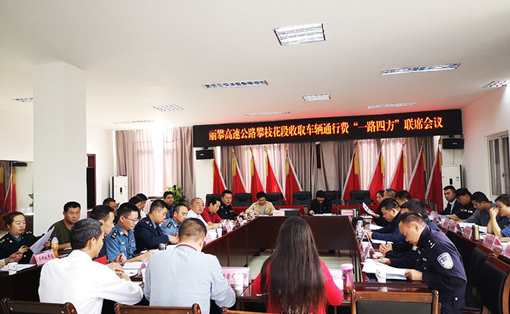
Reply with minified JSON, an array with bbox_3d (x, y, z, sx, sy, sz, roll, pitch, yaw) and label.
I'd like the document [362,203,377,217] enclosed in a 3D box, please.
[{"bbox_3d":[1.654,0.756,5.606,0.040,0.290,0.210,-46,5,12],"label":"document"}]

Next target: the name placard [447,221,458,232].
[{"bbox_3d":[2.623,0.919,5.165,0.090,0.105,0.210,-2,-3,6],"label":"name placard"}]

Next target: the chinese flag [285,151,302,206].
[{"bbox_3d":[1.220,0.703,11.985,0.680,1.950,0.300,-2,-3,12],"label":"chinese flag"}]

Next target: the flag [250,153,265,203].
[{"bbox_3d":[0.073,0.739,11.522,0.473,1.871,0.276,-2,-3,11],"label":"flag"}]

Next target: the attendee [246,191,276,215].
[{"bbox_3d":[0.142,1.326,8.142,0.580,1.230,0.700,-2,-3,12],"label":"attendee"}]

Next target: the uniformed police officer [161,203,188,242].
[{"bbox_3d":[-0.918,1.210,5.126,0.750,1.230,0.520,-3,-3,29],"label":"uniformed police officer"}]

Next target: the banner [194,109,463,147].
[{"bbox_3d":[1.881,-0.776,11.583,7.683,0.690,0.138,-2,-3,11],"label":"banner"}]

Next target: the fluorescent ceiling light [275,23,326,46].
[{"bbox_3d":[0.584,-1.581,5.074,0.620,0.070,0.620,-2,-3,12],"label":"fluorescent ceiling light"}]

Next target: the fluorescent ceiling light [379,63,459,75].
[{"bbox_3d":[2.880,-1.553,6.938,1.220,0.070,0.330,-2,-3,12],"label":"fluorescent ceiling light"}]

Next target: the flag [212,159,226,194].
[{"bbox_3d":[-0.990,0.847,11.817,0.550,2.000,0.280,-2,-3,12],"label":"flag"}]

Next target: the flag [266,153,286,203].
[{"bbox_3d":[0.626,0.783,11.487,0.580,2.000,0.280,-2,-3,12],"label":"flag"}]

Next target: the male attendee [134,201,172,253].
[{"bbox_3d":[-1.094,1.150,4.572,0.670,1.290,0.512,-2,-3,11],"label":"male attendee"}]

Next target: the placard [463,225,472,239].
[{"bbox_3d":[2.551,0.904,4.749,0.089,0.108,0.217,-2,-3,11],"label":"placard"}]

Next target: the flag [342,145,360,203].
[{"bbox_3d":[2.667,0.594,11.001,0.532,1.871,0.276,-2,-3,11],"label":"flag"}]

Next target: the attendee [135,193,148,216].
[{"bbox_3d":[-1.885,1.298,7.027,0.720,1.300,0.500,-3,-3,29],"label":"attendee"}]

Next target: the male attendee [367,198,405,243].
[{"bbox_3d":[1.760,1.121,4.701,0.780,1.230,0.520,-2,-3,6],"label":"male attendee"}]

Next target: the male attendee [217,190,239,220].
[{"bbox_3d":[-0.469,1.303,7.809,0.720,1.280,0.520,-4,-4,44],"label":"male attendee"}]

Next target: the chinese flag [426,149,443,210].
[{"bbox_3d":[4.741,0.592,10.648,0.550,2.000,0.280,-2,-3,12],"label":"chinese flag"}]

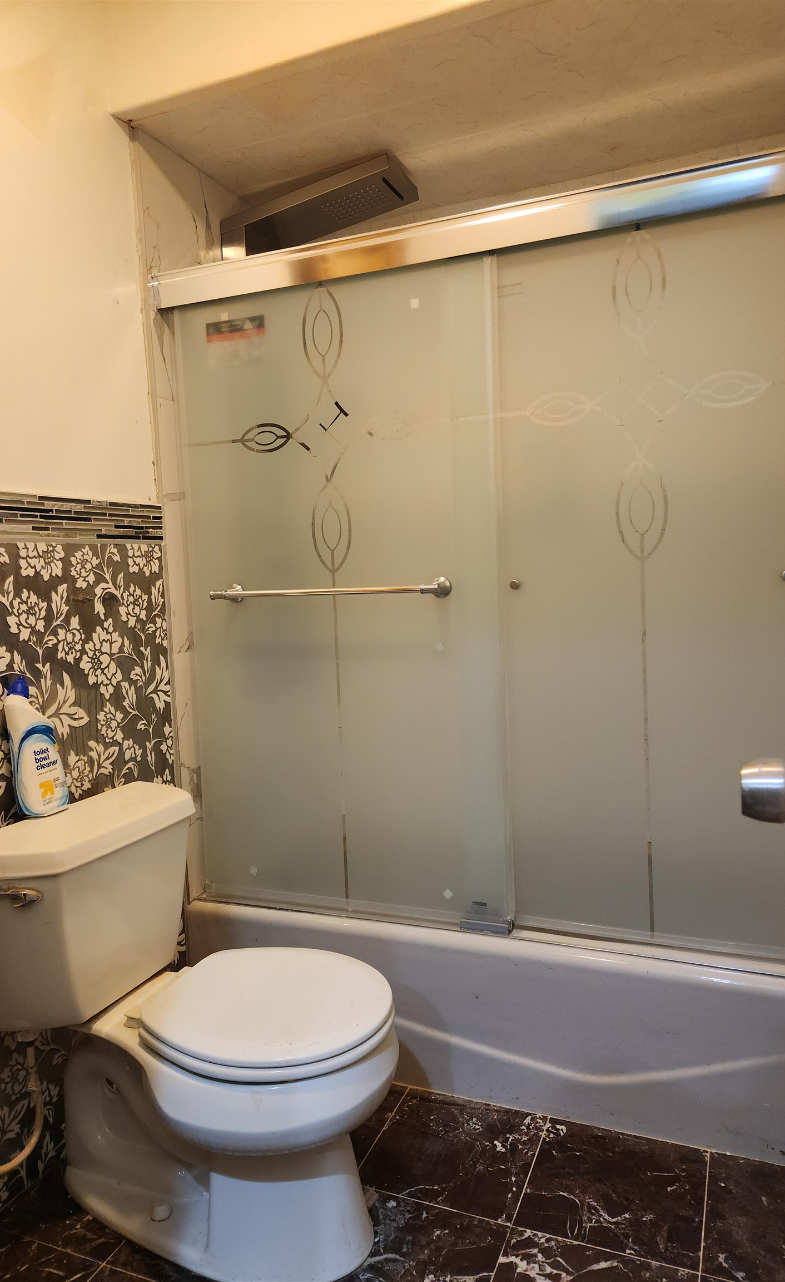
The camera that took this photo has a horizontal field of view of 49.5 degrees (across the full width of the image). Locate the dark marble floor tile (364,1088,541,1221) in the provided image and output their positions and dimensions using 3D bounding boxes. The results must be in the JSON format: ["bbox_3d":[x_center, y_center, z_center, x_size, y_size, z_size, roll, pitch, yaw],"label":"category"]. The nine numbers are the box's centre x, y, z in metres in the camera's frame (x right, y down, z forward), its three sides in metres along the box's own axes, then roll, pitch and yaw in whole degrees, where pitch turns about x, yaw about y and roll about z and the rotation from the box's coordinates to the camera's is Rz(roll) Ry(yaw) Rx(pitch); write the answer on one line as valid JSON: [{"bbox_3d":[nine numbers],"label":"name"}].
[{"bbox_3d":[0.123,0.988,1.652,0.305,0.010,0.301,0,5,22],"label":"dark marble floor tile"}]

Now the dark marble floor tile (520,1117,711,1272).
[{"bbox_3d":[0.404,0.987,1.536,0.303,0.010,0.301,0,5,22],"label":"dark marble floor tile"}]

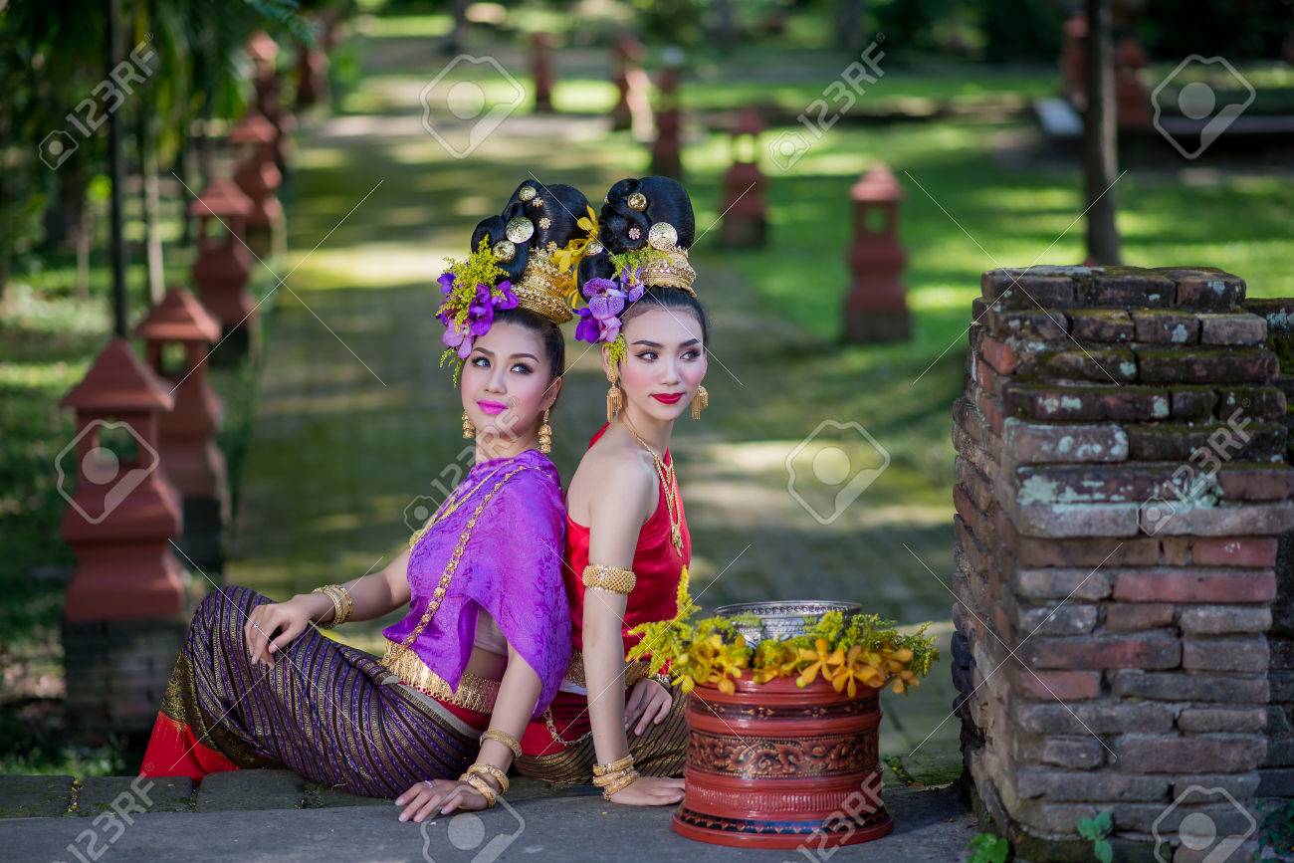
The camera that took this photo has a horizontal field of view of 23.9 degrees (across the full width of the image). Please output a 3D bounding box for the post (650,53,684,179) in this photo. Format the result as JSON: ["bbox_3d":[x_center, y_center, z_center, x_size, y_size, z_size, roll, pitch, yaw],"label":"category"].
[{"bbox_3d":[0.141,-2.217,21.800,0.290,0.830,0.290,0,5,-6],"label":"post"}]

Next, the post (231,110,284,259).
[{"bbox_3d":[-2.887,-1.831,22.632,0.340,1.085,0.340,0,7,0],"label":"post"}]

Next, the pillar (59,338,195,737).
[{"bbox_3d":[-1.572,0.306,9.200,0.330,1.179,0.330,0,7,0],"label":"pillar"}]

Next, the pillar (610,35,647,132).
[{"bbox_3d":[-0.161,-2.997,26.300,0.310,0.820,0.310,0,5,-6],"label":"pillar"}]

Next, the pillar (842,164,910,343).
[{"bbox_3d":[1.330,-1.041,17.664,0.365,1.016,0.365,0,7,0],"label":"pillar"}]

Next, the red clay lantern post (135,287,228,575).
[{"bbox_3d":[-1.867,-0.015,12.282,0.330,1.146,0.330,0,7,0],"label":"red clay lantern post"}]

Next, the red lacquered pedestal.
[{"bbox_3d":[0.201,0.457,4.503,0.327,0.255,0.327,0,7,0],"label":"red lacquered pedestal"}]

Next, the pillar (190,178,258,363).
[{"bbox_3d":[-2.426,-0.921,17.480,0.340,1.053,0.340,0,7,0],"label":"pillar"}]

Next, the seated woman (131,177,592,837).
[{"bbox_3d":[-0.430,0.095,4.820,0.670,0.950,0.500,-4,8,-28],"label":"seated woman"}]

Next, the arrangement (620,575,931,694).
[{"bbox_3d":[0.198,0.300,4.480,0.450,0.140,0.350,0,7,0],"label":"arrangement"}]

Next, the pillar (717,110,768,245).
[{"bbox_3d":[0.736,-1.937,23.276,0.365,1.070,0.365,0,7,0],"label":"pillar"}]

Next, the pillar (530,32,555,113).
[{"bbox_3d":[-1.044,-3.581,30.500,0.280,0.800,0.280,0,5,-6],"label":"pillar"}]

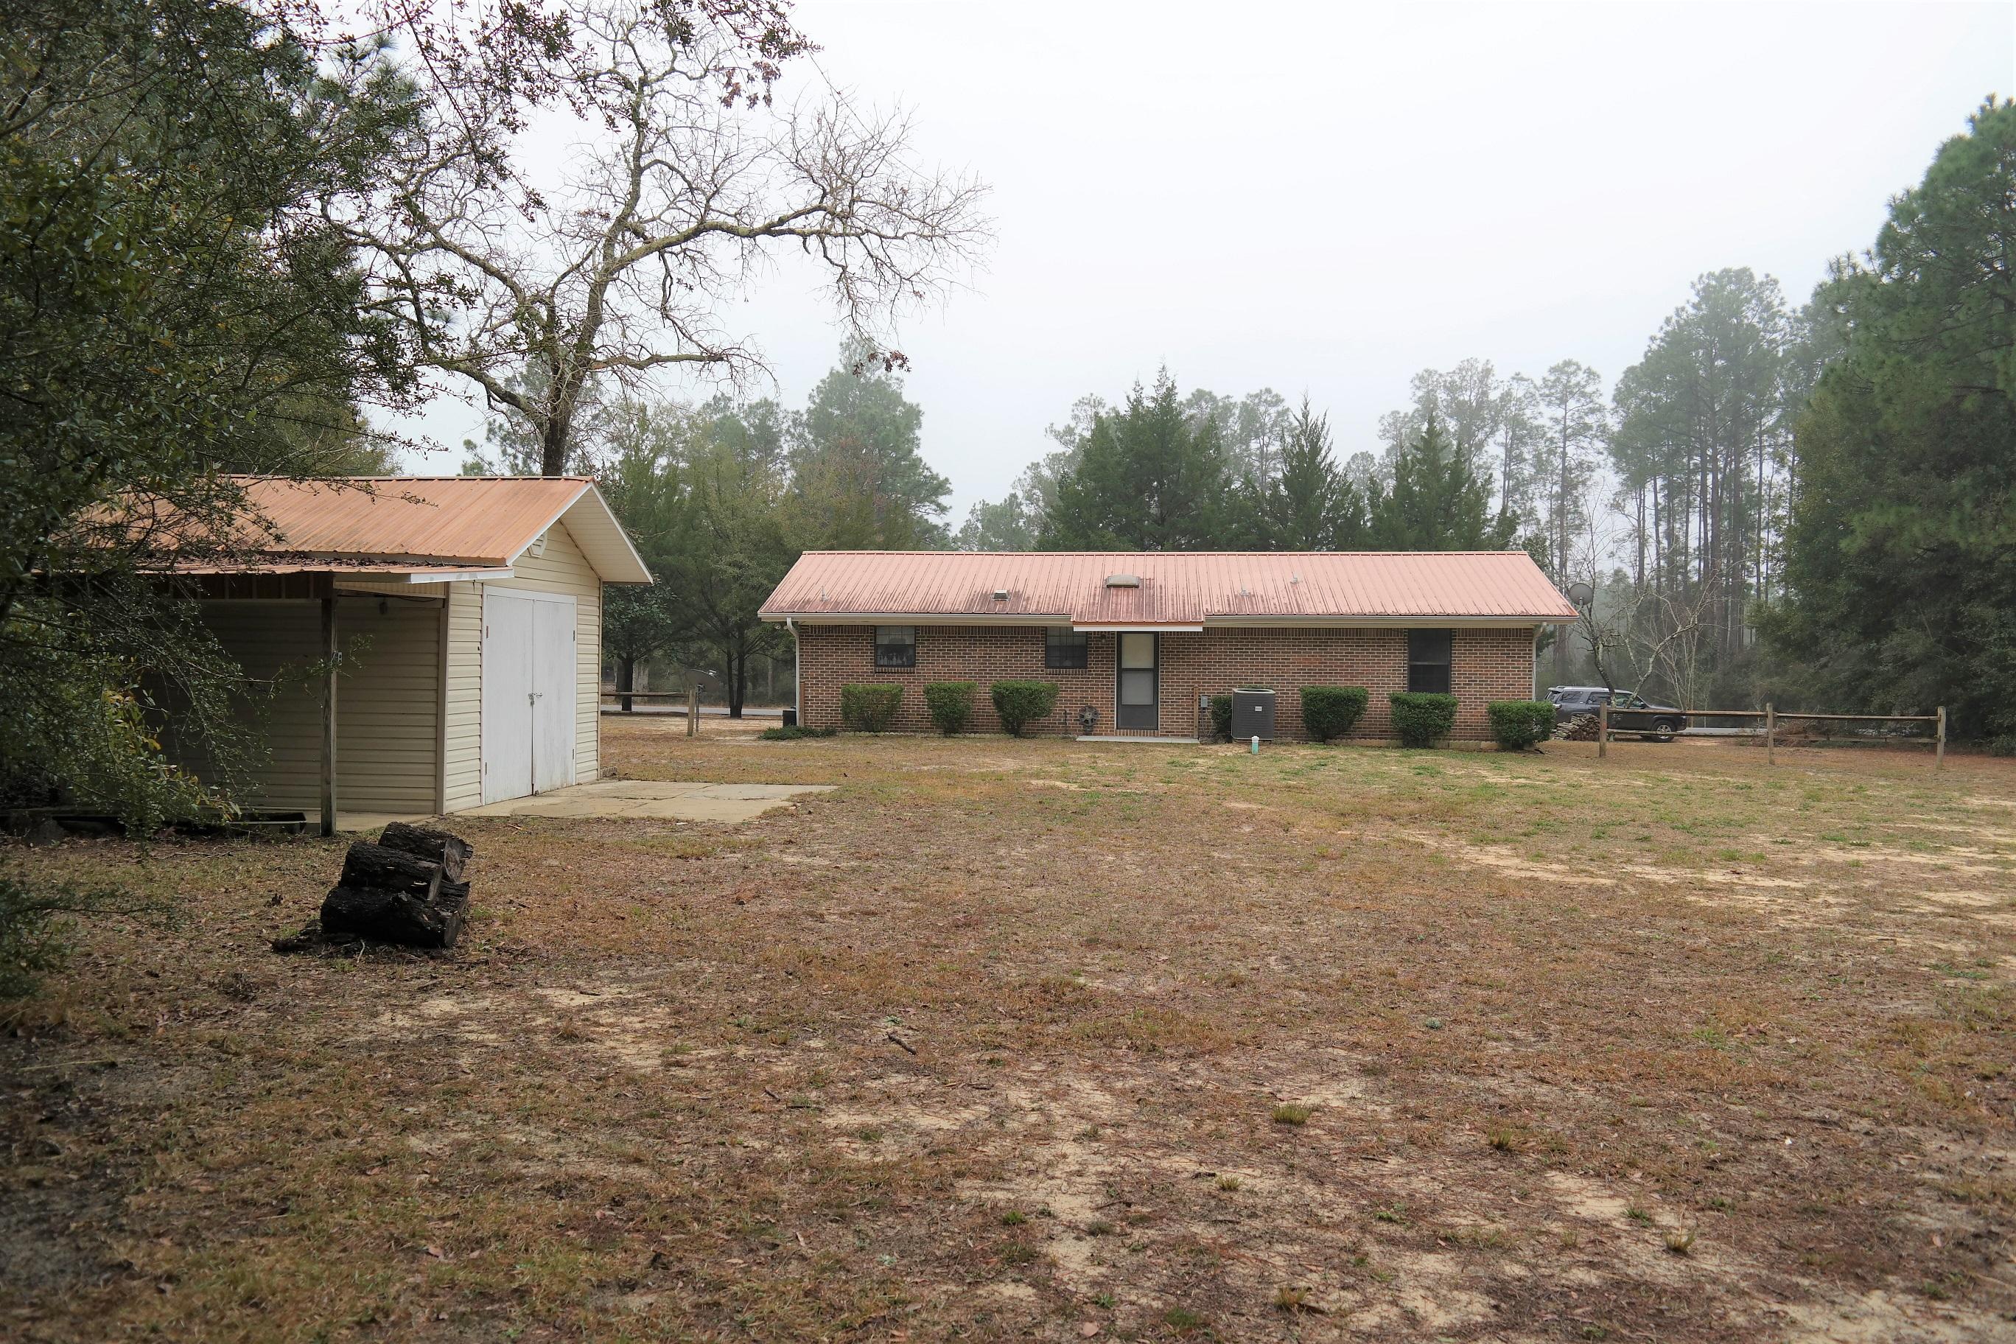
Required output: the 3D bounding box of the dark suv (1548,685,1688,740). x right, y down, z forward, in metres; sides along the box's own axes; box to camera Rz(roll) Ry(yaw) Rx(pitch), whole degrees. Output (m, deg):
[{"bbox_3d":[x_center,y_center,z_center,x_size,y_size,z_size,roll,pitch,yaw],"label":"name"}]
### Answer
[{"bbox_3d":[20.500,1.450,51.000,4.820,1.820,1.920,0,1,4],"label":"dark suv"}]

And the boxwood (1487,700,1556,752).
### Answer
[{"bbox_3d":[9.930,1.050,29.200,1.330,0.980,1.200,0,1,5],"label":"boxwood"}]

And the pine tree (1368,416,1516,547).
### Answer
[{"bbox_3d":[14.900,-3.200,52.000,5.800,11.200,5.800,0,1,5],"label":"pine tree"}]

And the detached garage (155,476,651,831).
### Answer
[{"bbox_3d":[-6.945,-0.362,15.170,4.950,3.400,6.100,0,1,5],"label":"detached garage"}]

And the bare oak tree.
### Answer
[{"bbox_3d":[-5.600,-5.200,25.000,10.600,13.600,10.200,0,1,5],"label":"bare oak tree"}]

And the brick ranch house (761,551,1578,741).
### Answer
[{"bbox_3d":[3.371,-0.680,34.130,16.300,4.100,8.400,0,1,5],"label":"brick ranch house"}]

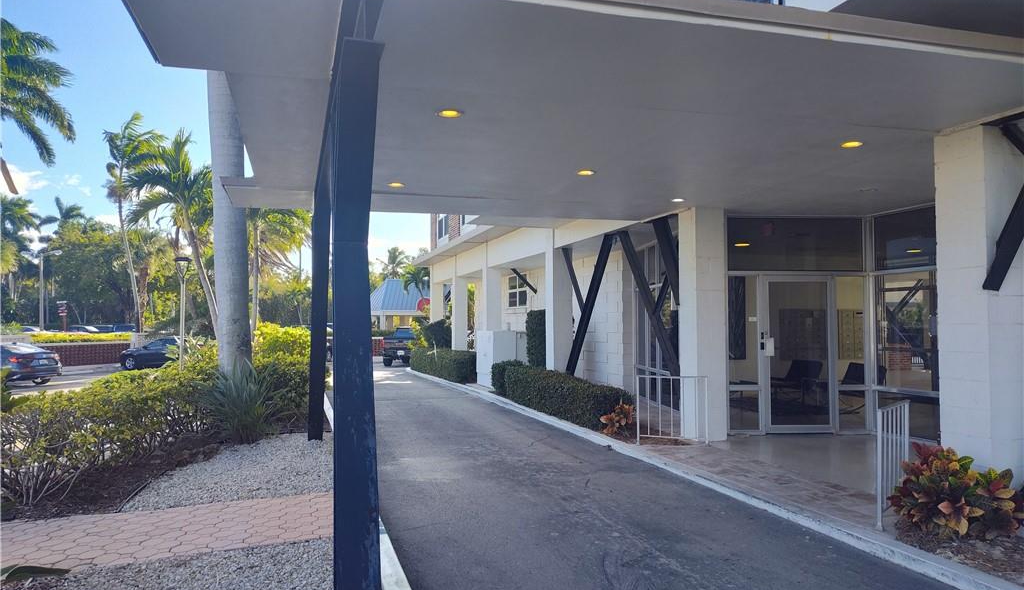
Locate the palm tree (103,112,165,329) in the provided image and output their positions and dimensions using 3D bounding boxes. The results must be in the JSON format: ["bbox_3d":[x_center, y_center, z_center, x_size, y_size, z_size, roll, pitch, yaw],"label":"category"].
[{"bbox_3d":[-20.700,-3.400,38.000,3.400,13.000,3.400,0,-2,0],"label":"palm tree"}]

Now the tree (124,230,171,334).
[{"bbox_3d":[-21.500,-0.200,40.000,3.000,7.400,3.000,0,-2,0],"label":"tree"}]

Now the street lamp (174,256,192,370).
[{"bbox_3d":[-9.900,0.800,20.500,0.520,4.000,0.520,0,-2,0],"label":"street lamp"}]

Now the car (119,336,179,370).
[{"bbox_3d":[-15.500,2.630,31.100,4.700,1.460,1.850,-1,-2,14],"label":"car"}]

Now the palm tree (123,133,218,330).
[{"bbox_3d":[-11.300,-1.360,23.000,3.600,8.300,3.600,0,-2,0],"label":"palm tree"}]

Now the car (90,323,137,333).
[{"bbox_3d":[-36.300,3.650,62.000,4.800,1.750,1.950,-1,-2,26],"label":"car"}]

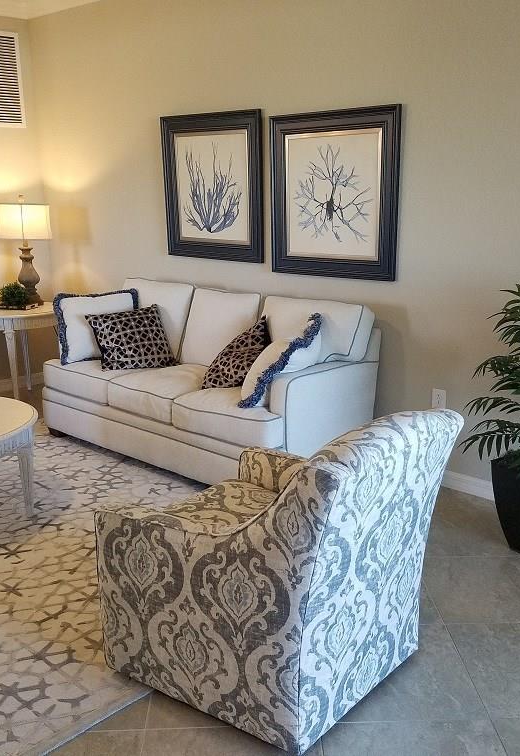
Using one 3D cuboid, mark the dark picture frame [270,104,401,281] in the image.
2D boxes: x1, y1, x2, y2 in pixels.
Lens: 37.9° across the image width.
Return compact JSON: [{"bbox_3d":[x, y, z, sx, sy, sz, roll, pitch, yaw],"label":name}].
[{"bbox_3d":[0.390,-0.999,4.161,0.862,0.882,0.035,12,19,42],"label":"dark picture frame"}]

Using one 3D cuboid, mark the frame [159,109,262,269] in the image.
[{"bbox_3d":[-0.287,-1.147,4.567,0.836,0.846,0.037,12,20,40],"label":"frame"}]

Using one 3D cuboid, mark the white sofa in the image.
[{"bbox_3d":[-0.391,-0.015,4.517,2.028,0.946,0.882,12,19,42],"label":"white sofa"}]

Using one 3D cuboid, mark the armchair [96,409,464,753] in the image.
[{"bbox_3d":[0.072,0.511,2.388,0.858,0.913,0.780,11,19,38],"label":"armchair"}]

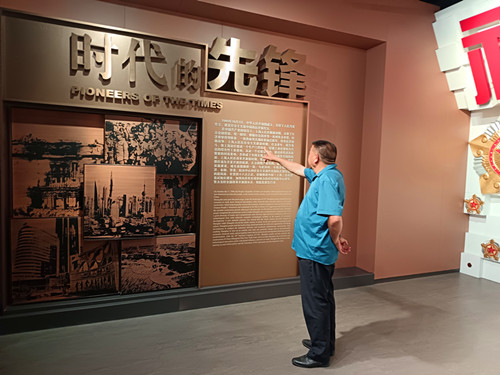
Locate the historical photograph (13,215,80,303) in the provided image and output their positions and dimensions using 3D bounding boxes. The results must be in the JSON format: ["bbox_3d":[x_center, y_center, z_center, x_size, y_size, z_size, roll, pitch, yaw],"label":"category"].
[{"bbox_3d":[-1.890,0.673,3.246,0.555,0.786,0.050,0,3,-23],"label":"historical photograph"}]

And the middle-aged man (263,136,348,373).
[{"bbox_3d":[0.470,0.488,2.783,0.700,1.700,0.560,3,4,24],"label":"middle-aged man"}]

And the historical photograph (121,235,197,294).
[{"bbox_3d":[-0.949,0.796,3.650,0.768,0.587,0.050,0,3,-23],"label":"historical photograph"}]

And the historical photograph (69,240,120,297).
[{"bbox_3d":[-1.518,0.788,3.410,0.448,0.559,0.050,0,3,-23],"label":"historical photograph"}]

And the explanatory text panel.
[{"bbox_3d":[0.052,0.061,3.973,1.246,2.054,0.070,0,3,-23],"label":"explanatory text panel"}]

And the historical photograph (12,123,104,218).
[{"bbox_3d":[-1.771,-0.152,3.240,0.747,0.870,0.050,0,3,-23],"label":"historical photograph"}]

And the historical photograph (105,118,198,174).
[{"bbox_3d":[-0.983,-0.415,3.531,0.909,0.565,0.050,0,3,-23],"label":"historical photograph"}]

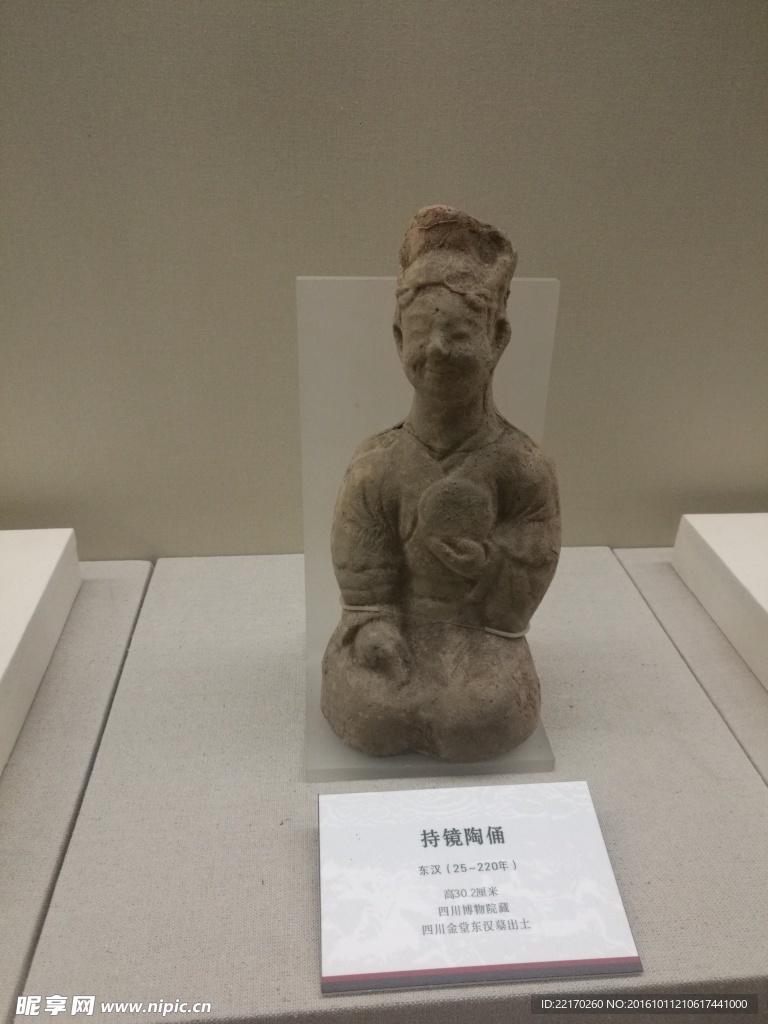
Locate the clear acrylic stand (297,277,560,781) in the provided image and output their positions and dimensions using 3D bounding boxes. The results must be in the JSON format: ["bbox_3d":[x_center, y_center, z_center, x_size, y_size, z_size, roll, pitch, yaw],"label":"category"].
[{"bbox_3d":[0.028,0.013,0.464,0.150,0.268,0.114,-1,29,-6],"label":"clear acrylic stand"}]

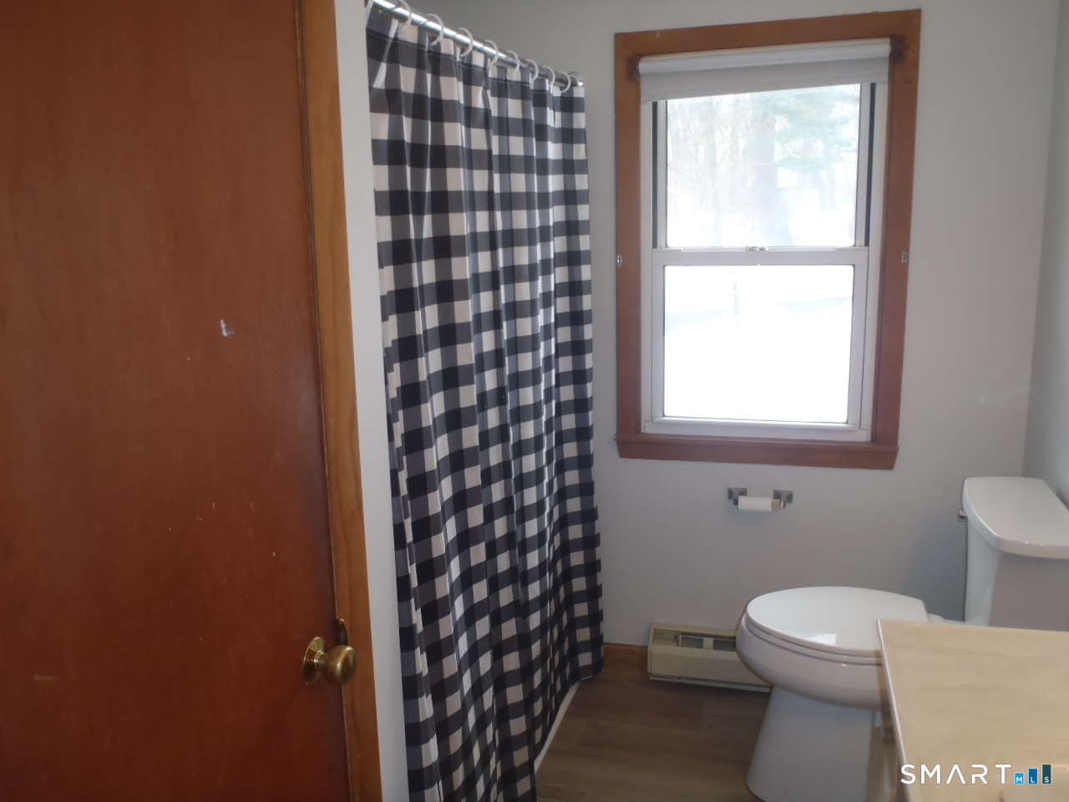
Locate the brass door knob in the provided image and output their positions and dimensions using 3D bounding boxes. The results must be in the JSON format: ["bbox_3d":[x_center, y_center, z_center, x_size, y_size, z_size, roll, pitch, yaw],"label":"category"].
[{"bbox_3d":[-0.272,0.356,1.173,0.058,0.065,0.065,1,10,15],"label":"brass door knob"}]

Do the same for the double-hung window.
[{"bbox_3d":[0.681,-0.456,2.662,0.875,1.331,0.120,1,10,15],"label":"double-hung window"}]

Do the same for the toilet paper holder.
[{"bbox_3d":[0.711,0.312,2.729,0.203,0.048,0.080,1,10,15],"label":"toilet paper holder"}]

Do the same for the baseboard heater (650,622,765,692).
[{"bbox_3d":[0.755,0.858,2.824,0.760,0.179,0.065,1,10,15],"label":"baseboard heater"}]

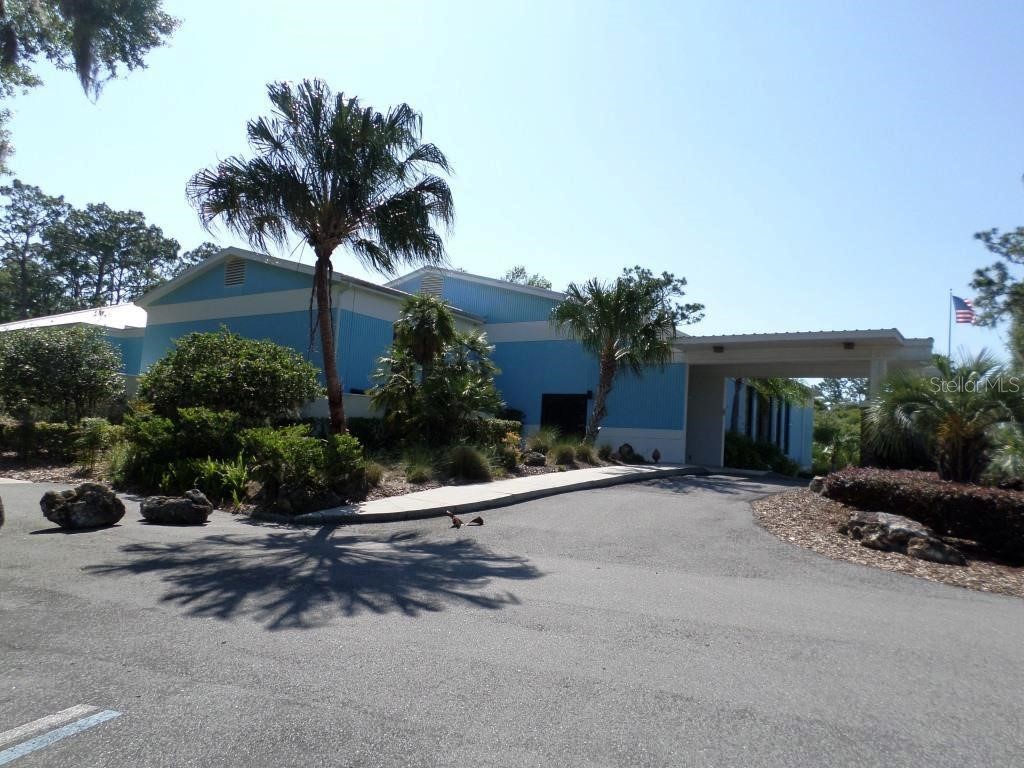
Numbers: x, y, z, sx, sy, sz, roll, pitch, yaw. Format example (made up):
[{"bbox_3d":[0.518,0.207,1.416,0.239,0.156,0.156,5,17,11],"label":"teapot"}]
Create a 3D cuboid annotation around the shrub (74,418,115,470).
[{"bbox_3d":[-12.025,1.685,21.300,1.000,1.480,1.000,7,-6,-29],"label":"shrub"}]

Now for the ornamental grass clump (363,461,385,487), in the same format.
[{"bbox_3d":[-2.847,1.840,15.200,0.470,0.520,0.460,5,-5,-10],"label":"ornamental grass clump"}]

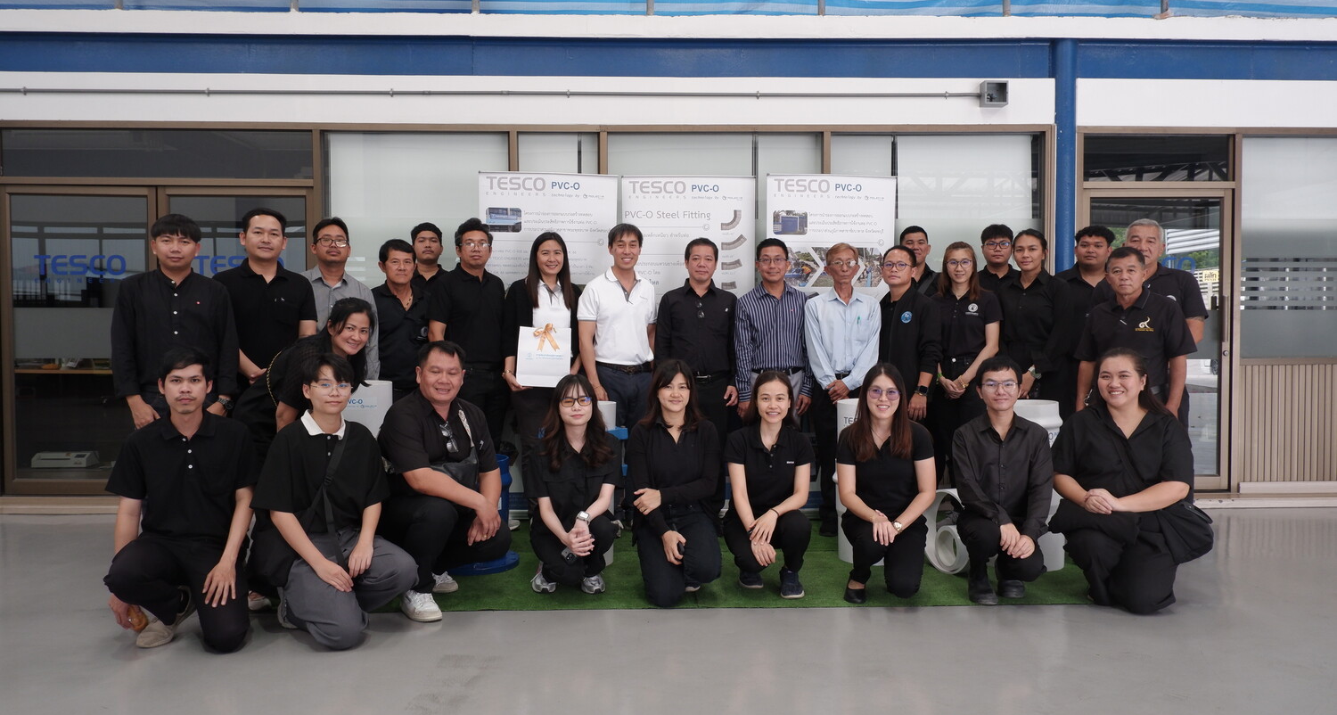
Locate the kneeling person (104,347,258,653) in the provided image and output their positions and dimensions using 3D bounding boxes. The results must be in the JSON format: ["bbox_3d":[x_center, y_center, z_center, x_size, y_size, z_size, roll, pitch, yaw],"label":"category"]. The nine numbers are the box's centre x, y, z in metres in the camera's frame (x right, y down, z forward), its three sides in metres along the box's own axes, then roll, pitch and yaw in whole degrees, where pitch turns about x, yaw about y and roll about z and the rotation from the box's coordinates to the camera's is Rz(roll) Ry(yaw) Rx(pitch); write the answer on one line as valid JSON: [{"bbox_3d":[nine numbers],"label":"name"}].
[{"bbox_3d":[-1.805,0.495,3.600,0.560,1.050,0.640,0,1,-14],"label":"kneeling person"}]

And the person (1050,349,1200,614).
[{"bbox_3d":[1.952,0.483,4.163,0.640,1.050,0.680,0,1,13],"label":"person"}]

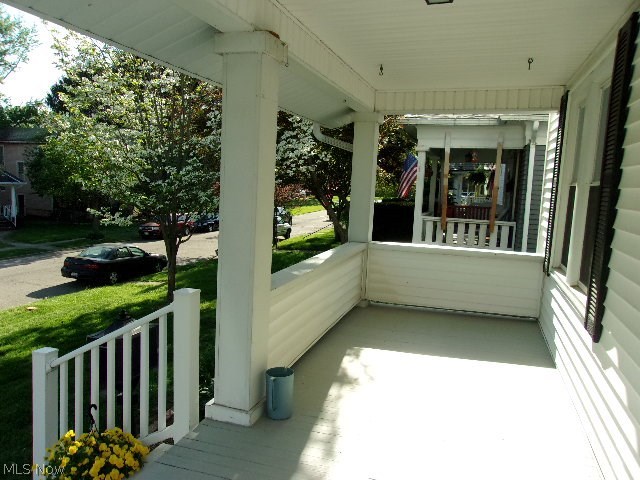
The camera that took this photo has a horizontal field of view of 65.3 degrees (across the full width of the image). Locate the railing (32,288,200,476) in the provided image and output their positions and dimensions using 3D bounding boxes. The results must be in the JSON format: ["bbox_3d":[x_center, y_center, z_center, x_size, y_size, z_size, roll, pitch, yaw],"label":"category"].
[{"bbox_3d":[-1.346,0.984,3.247,1.245,1.470,0.115,4,6,18],"label":"railing"}]

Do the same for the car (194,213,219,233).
[{"bbox_3d":[-9.010,-1.569,41.639,1.800,1.500,4.600,4,6,18],"label":"car"}]

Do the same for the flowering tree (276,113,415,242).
[{"bbox_3d":[1.309,-3.981,27.069,7.800,8.400,7.600,4,6,18],"label":"flowering tree"}]

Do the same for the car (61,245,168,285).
[{"bbox_3d":[-7.946,0.802,20.068,1.740,1.370,4.550,4,6,18],"label":"car"}]

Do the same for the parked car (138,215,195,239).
[{"bbox_3d":[-10.718,-1.091,35.690,1.820,1.650,4.500,4,6,18],"label":"parked car"}]

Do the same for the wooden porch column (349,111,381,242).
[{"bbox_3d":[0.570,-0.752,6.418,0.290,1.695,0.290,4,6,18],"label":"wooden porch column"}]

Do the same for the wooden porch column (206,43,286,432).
[{"bbox_3d":[-0.477,-0.052,3.188,0.310,2.400,0.310,4,6,18],"label":"wooden porch column"}]

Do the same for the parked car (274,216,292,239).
[{"bbox_3d":[-3.605,-0.866,36.464,1.820,1.650,4.600,4,6,18],"label":"parked car"}]

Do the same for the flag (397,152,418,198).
[{"bbox_3d":[2.253,-1.680,13.000,0.650,1.220,0.250,4,6,18],"label":"flag"}]

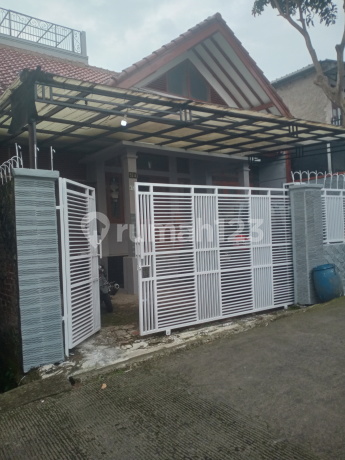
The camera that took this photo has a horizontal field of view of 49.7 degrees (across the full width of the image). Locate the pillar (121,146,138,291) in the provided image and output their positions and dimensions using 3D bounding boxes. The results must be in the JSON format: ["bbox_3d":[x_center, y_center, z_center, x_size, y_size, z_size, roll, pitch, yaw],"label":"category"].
[{"bbox_3d":[-0.888,-0.163,8.417,0.286,3.182,0.296,-2,-1,-34],"label":"pillar"}]

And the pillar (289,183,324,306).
[{"bbox_3d":[2.279,0.225,6.270,0.460,1.930,0.360,-2,-1,-32],"label":"pillar"}]

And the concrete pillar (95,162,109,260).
[{"bbox_3d":[-1.796,-0.158,9.394,0.245,3.080,0.255,-2,-1,-34],"label":"concrete pillar"}]

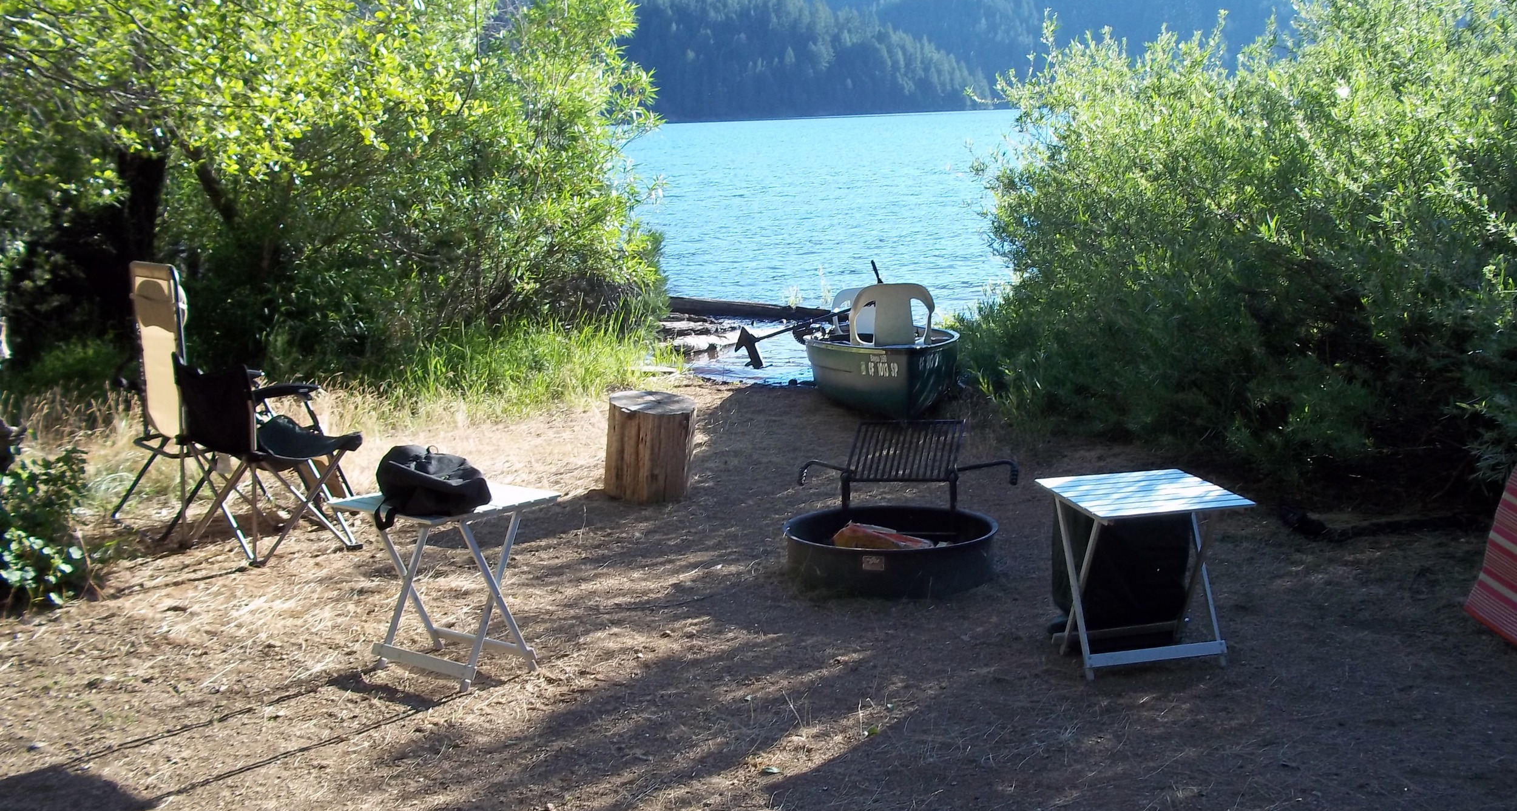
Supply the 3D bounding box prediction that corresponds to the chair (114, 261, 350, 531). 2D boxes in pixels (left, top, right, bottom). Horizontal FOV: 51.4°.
[{"bbox_3d":[-2.378,-0.055,7.103,0.940,1.160,0.650,-9,12,-35],"label":"chair"}]

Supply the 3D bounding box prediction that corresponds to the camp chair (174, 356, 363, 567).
[{"bbox_3d":[-2.033,0.180,6.590,0.560,0.840,0.610,-10,13,-40],"label":"camp chair"}]

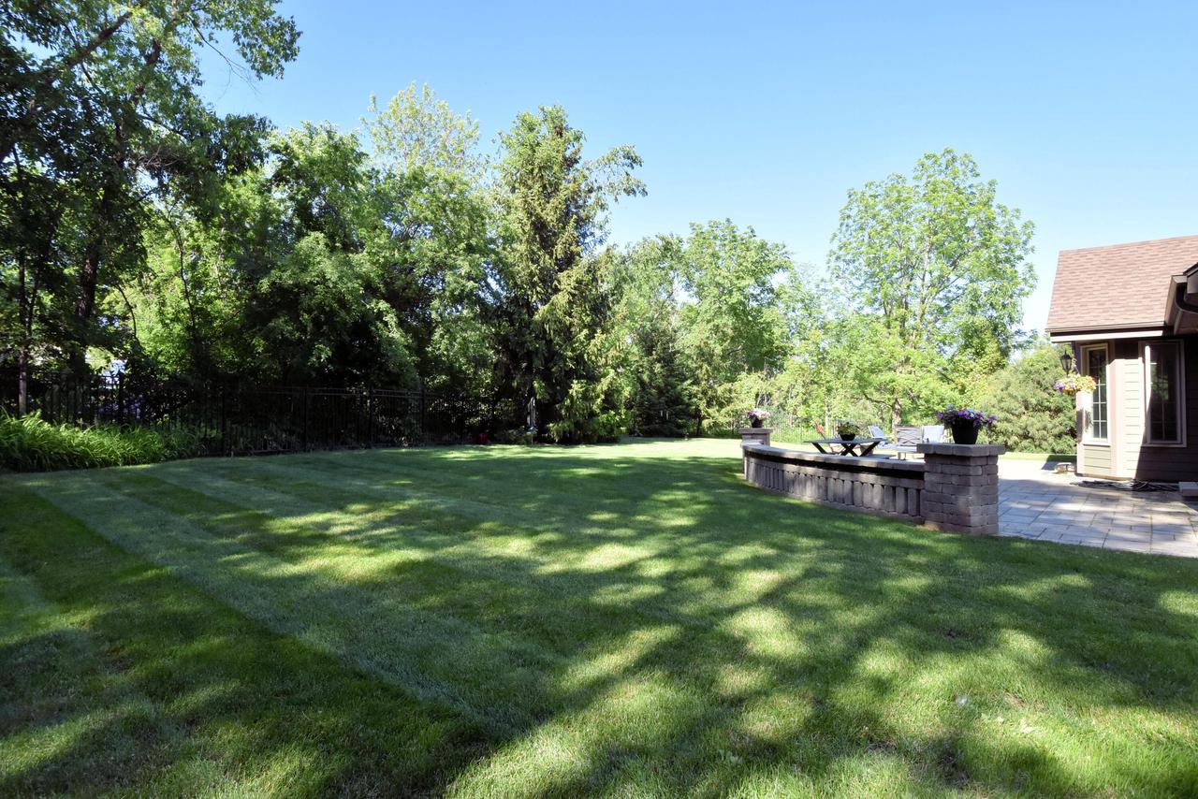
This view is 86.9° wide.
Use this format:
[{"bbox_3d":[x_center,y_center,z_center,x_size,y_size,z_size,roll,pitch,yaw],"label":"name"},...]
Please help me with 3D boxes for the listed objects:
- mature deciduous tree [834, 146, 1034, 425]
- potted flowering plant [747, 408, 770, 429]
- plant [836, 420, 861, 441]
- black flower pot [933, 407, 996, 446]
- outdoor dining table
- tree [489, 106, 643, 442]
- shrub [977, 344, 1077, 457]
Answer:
[{"bbox_3d":[14.931,-4.588,28.420,9.000,13.000,8.600,0,-1,0],"label":"mature deciduous tree"},{"bbox_3d":[3.356,0.420,13.294,0.470,0.420,0.450,0,-1,0],"label":"potted flowering plant"},{"bbox_3d":[4.772,0.570,12.090,0.480,0.400,0.460,0,-1,0],"label":"plant"},{"bbox_3d":[3.940,0.266,6.796,0.640,0.410,0.580,0,-1,0],"label":"black flower pot"},{"bbox_3d":[4.760,1.143,12.096,0.940,0.745,2.000,-1,-2,38],"label":"outdoor dining table"},{"bbox_3d":[-1.458,-5.319,27.138,6.400,14.300,6.200,0,-1,0],"label":"tree"},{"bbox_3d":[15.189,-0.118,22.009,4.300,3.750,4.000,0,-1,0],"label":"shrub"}]

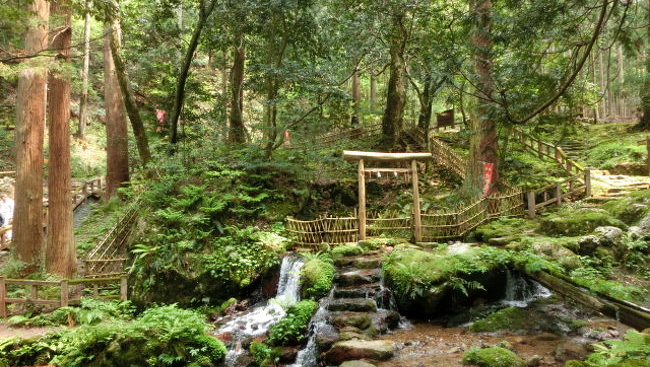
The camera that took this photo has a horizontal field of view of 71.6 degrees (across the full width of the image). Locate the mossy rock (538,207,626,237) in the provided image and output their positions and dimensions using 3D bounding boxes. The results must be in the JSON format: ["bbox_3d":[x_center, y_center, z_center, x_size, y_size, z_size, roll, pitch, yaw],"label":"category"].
[{"bbox_3d":[5.800,0.860,10.200,1.650,0.600,1.100,0,0,17],"label":"mossy rock"}]

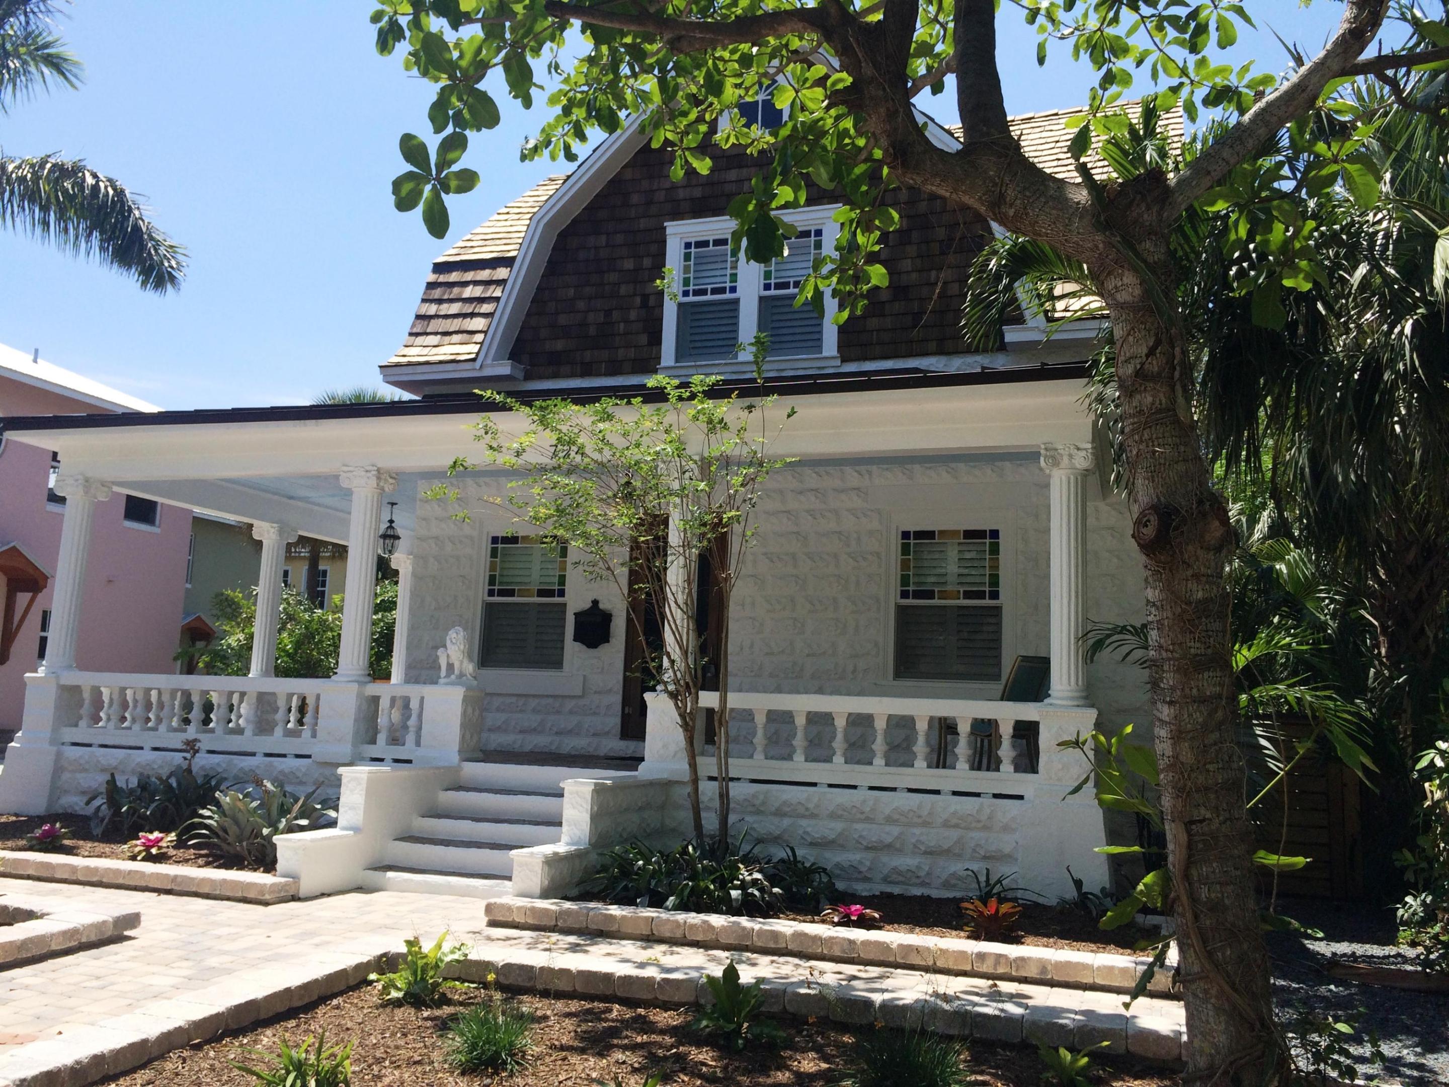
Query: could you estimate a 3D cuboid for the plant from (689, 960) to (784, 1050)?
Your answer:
[{"bbox_3d":[0.056,1.847,4.935,0.396,0.282,0.376,2,-8,1],"label":"plant"}]

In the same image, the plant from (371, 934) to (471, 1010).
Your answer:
[{"bbox_3d":[-1.343,1.861,5.358,0.440,0.269,0.418,4,-8,-13],"label":"plant"}]

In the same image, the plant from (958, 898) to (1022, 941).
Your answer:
[{"bbox_3d":[1.480,2.083,6.755,0.335,0.210,0.335,0,-8,12],"label":"plant"}]

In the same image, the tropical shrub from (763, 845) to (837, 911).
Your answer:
[{"bbox_3d":[0.492,2.155,7.915,0.471,0.366,0.447,2,-8,4],"label":"tropical shrub"}]

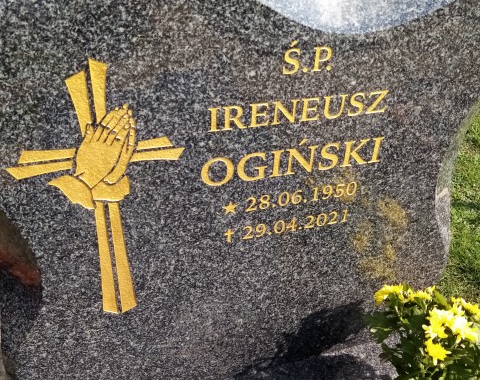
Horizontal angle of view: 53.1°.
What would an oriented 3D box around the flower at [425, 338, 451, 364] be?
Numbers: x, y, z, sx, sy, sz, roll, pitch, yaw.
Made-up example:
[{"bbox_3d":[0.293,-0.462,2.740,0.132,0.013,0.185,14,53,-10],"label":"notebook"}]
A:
[{"bbox_3d":[0.318,0.260,0.775,0.042,0.038,0.030,24,41,27],"label":"flower"}]

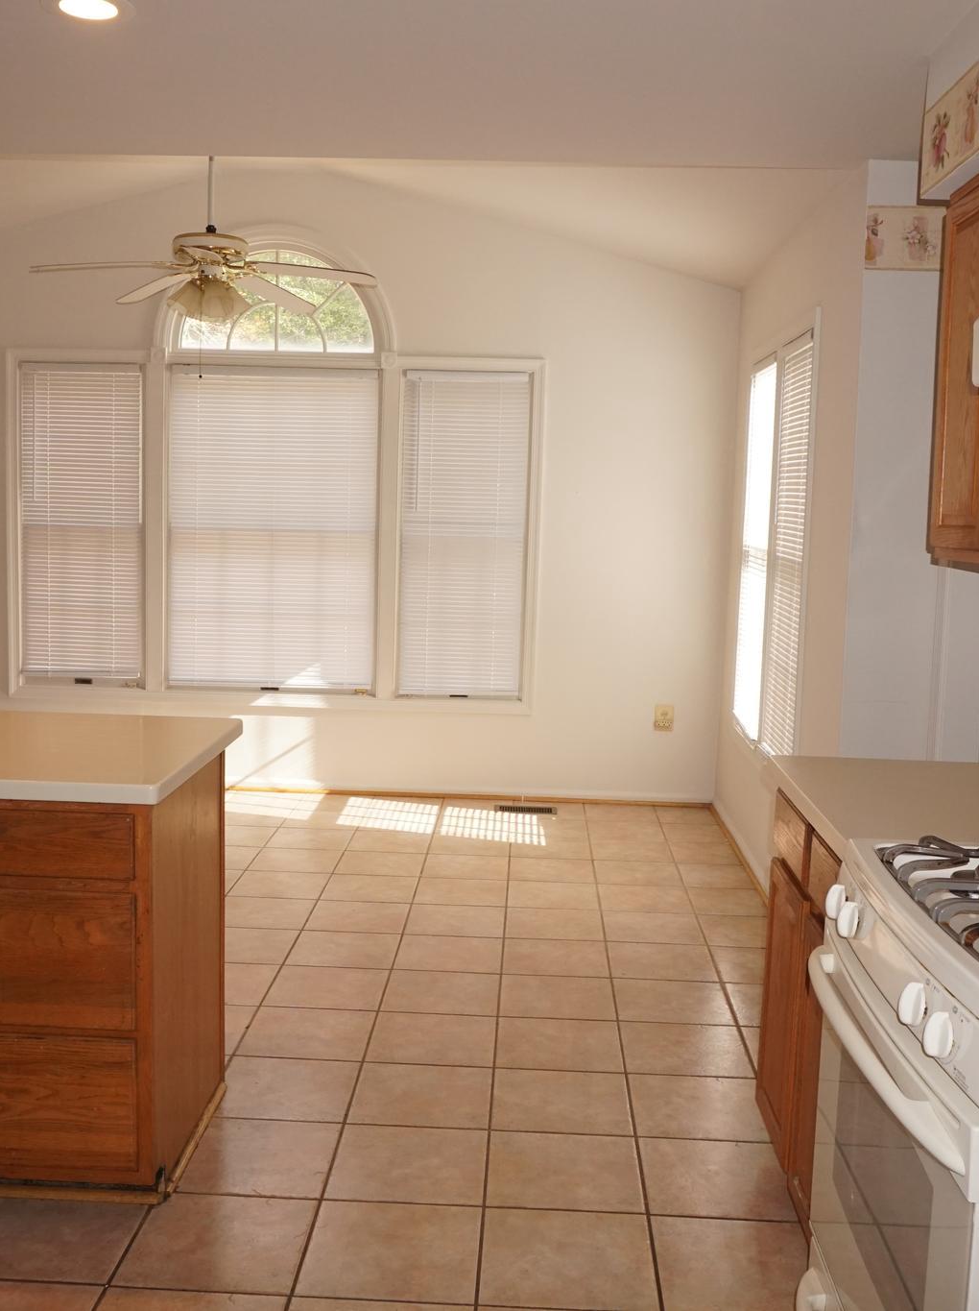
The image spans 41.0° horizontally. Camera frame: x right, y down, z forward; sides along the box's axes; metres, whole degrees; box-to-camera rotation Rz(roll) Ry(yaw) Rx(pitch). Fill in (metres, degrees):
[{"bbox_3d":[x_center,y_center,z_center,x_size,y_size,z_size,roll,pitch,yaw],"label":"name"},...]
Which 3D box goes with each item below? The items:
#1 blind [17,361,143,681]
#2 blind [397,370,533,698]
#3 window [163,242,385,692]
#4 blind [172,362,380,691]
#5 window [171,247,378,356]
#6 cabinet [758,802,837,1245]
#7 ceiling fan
[{"bbox_3d":[-2.003,-0.648,6.429,0.602,1.540,0.050,2,7,2],"label":"blind"},{"bbox_3d":[-0.131,-0.575,6.369,0.632,1.578,0.050,2,7,2],"label":"blind"},{"bbox_3d":[-1.051,-0.893,6.373,1.064,2.176,0.100,2,7,2],"label":"window"},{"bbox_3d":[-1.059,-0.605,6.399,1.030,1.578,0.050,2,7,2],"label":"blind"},{"bbox_3d":[-1.028,-1.692,6.281,1.010,0.527,0.100,2,7,2],"label":"window"},{"bbox_3d":[0.910,0.746,2.614,0.602,0.867,0.751,2,7,2],"label":"cabinet"},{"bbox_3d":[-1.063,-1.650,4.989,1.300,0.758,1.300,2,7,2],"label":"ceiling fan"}]

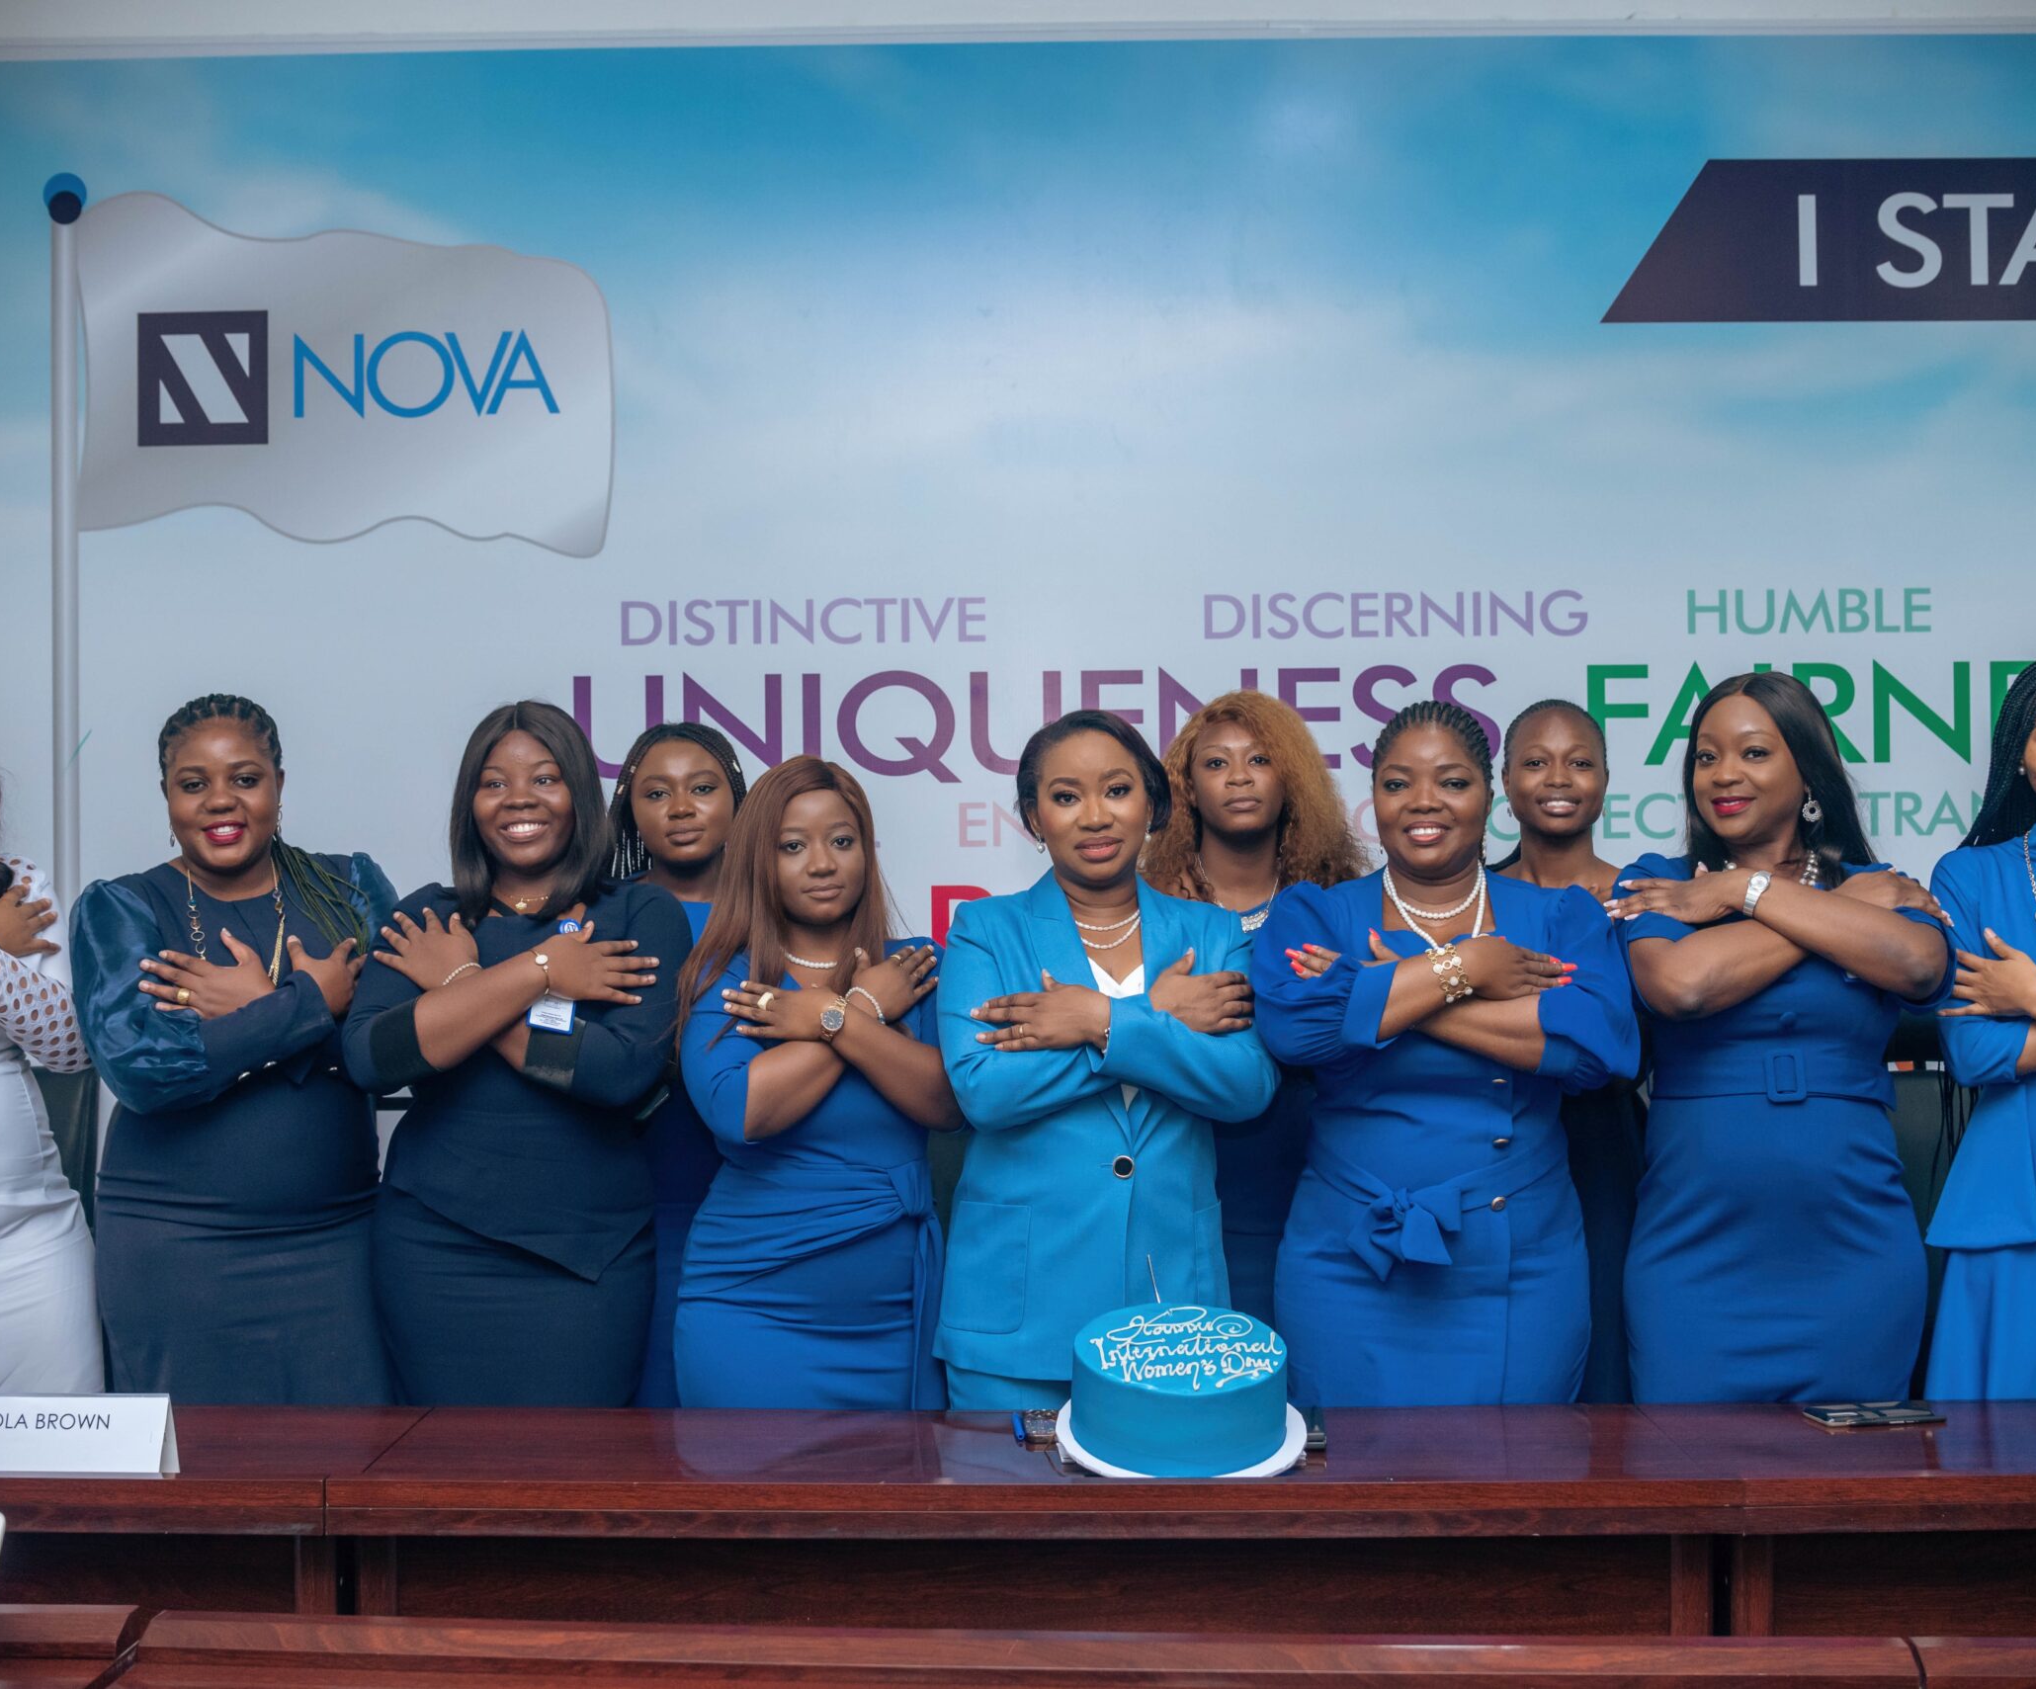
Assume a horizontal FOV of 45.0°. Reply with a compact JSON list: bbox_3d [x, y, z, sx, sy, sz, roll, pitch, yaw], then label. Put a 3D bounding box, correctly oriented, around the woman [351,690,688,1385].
[{"bbox_3d":[-0.684,0.642,3.360,0.475,1.675,0.360,0,0,-10],"label":"woman"}]

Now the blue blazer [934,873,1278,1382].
[{"bbox_3d":[0.119,0.384,3.340,0.450,0.680,0.330,0,0,-10],"label":"blue blazer"}]

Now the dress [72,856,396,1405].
[{"bbox_3d":[-1.047,0.491,3.318,0.450,0.949,0.330,0,1,-9],"label":"dress"}]

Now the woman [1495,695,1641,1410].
[{"bbox_3d":[0.816,0.620,3.710,0.430,1.679,0.300,0,1,6],"label":"woman"}]

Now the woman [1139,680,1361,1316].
[{"bbox_3d":[0.354,0.617,3.750,0.440,1.712,0.320,0,0,0],"label":"woman"}]

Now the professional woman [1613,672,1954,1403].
[{"bbox_3d":[1.037,0.615,3.340,0.460,1.700,0.340,0,1,7],"label":"professional woman"}]

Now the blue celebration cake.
[{"bbox_3d":[0.198,0.664,2.980,0.295,0.115,0.295,0,12,0],"label":"blue celebration cake"}]

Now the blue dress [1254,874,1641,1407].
[{"bbox_3d":[0.576,0.502,3.318,0.490,0.927,0.330,0,1,6],"label":"blue dress"}]

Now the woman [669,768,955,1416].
[{"bbox_3d":[-0.277,0.678,3.360,0.390,1.597,0.360,0,0,-5],"label":"woman"}]

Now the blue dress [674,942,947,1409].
[{"bbox_3d":[-0.280,0.579,3.340,0.380,0.892,0.330,0,0,-5],"label":"blue dress"}]

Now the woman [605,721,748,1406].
[{"bbox_3d":[-0.497,0.640,3.660,0.430,1.641,0.300,0,1,-5],"label":"woman"}]

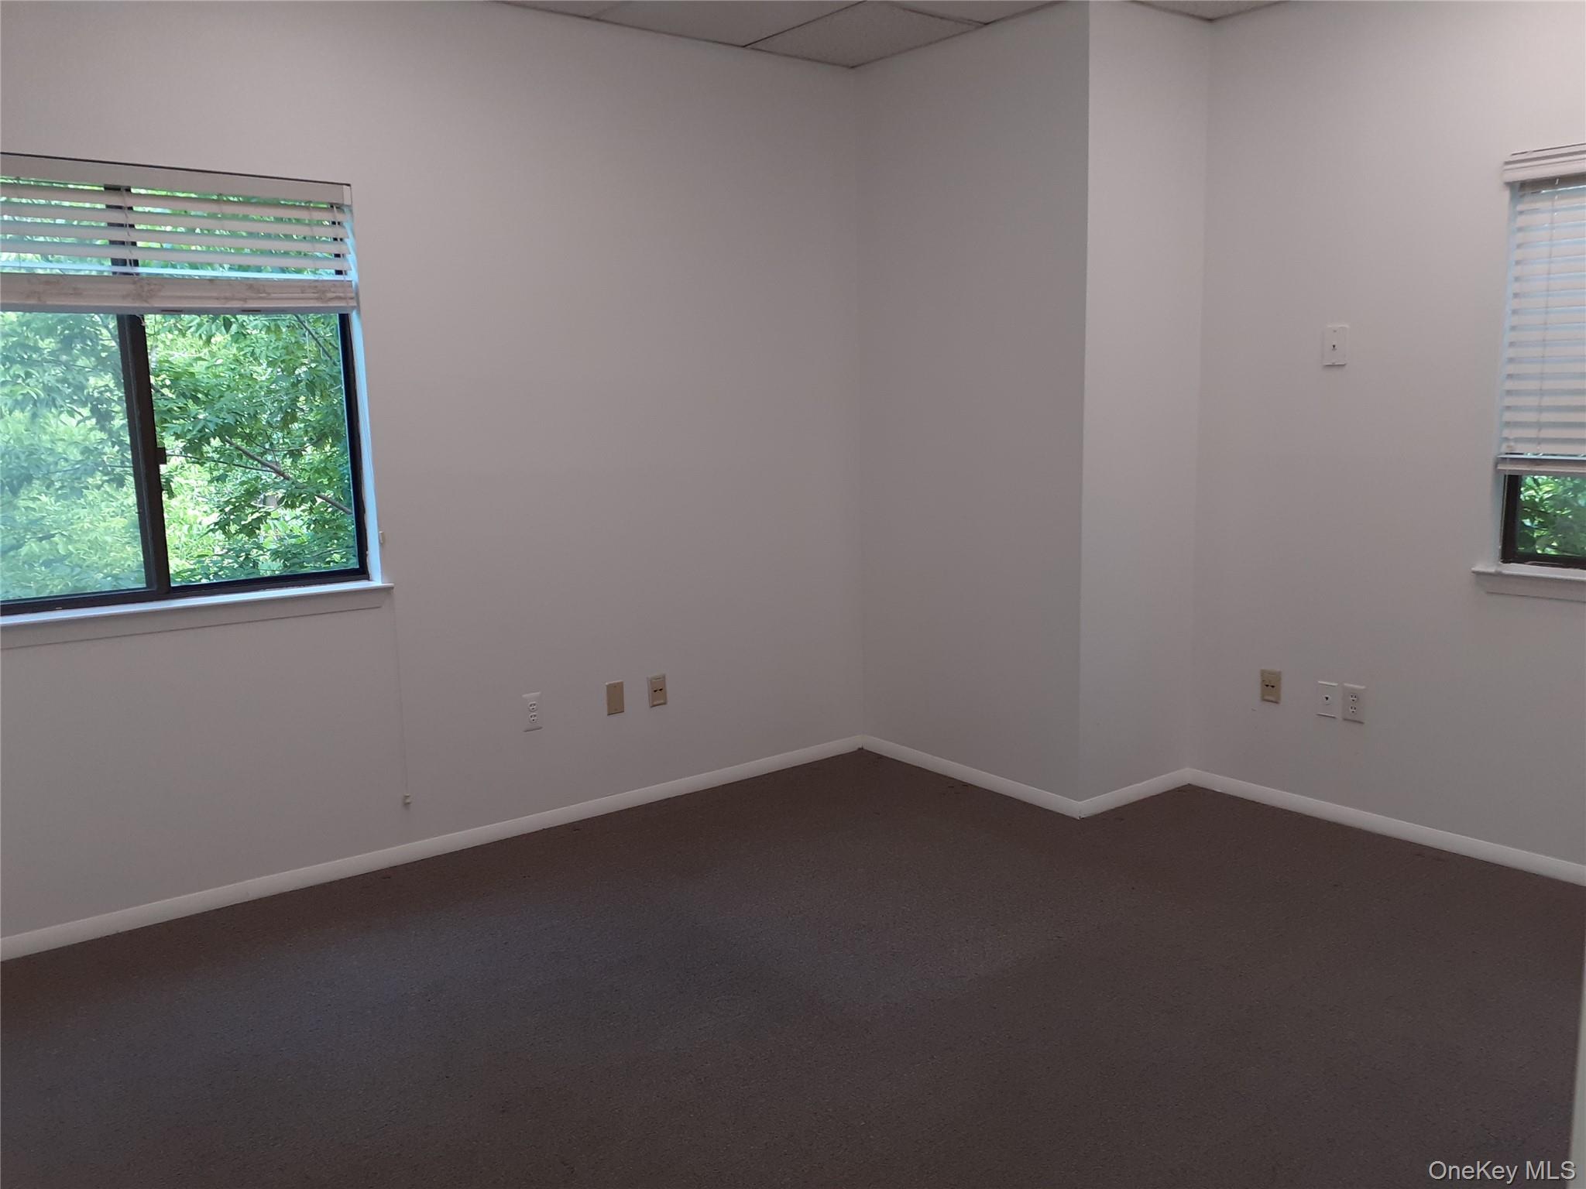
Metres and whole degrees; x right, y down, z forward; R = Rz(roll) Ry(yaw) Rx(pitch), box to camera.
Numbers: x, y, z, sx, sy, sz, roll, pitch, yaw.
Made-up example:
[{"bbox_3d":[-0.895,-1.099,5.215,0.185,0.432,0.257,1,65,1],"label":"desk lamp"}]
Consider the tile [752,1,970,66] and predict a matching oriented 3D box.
[{"bbox_3d":[0.238,-1.963,4.330,0.480,0.020,0.625,-8,11,-39],"label":"tile"}]

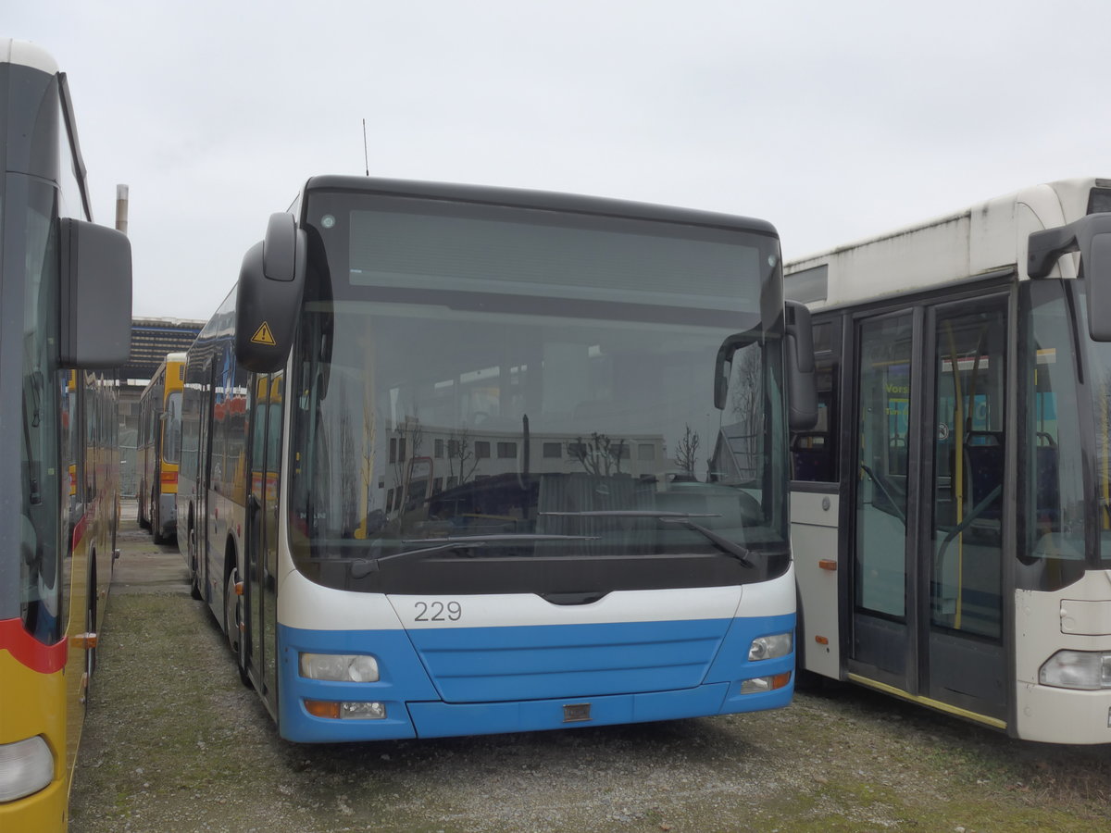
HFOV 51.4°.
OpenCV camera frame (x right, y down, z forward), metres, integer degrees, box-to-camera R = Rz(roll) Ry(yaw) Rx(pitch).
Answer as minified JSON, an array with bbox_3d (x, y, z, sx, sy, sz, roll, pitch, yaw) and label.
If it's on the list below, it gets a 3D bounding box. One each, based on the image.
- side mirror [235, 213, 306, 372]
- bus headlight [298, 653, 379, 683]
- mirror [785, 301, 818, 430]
[{"bbox_3d":[-1.130,-0.487,4.585,0.260,0.625,0.190,1,-2,-7],"label":"side mirror"},{"bbox_3d":[-0.890,1.032,4.760,0.325,0.115,0.100,1,-2,-10],"label":"bus headlight"},{"bbox_3d":[1.232,-0.261,5.859,0.210,0.640,0.180,2,-2,-33],"label":"mirror"}]

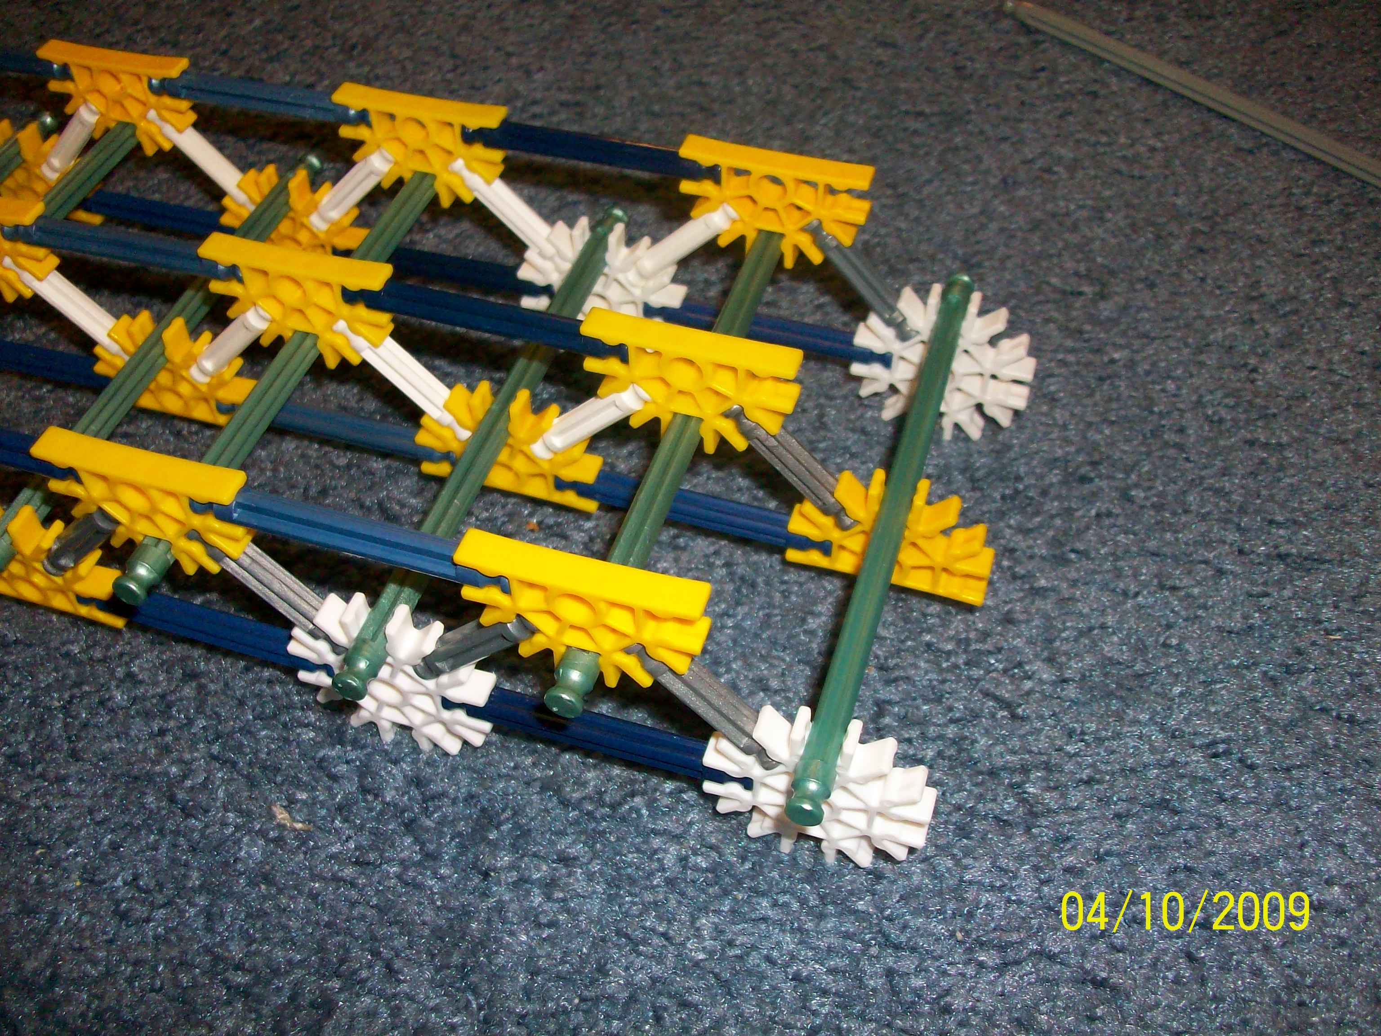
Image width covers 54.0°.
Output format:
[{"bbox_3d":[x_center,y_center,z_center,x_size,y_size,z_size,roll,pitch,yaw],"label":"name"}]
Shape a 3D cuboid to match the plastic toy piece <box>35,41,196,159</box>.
[{"bbox_3d":[-0.125,-0.093,0.304,0.037,0.023,0.006,13,50,16],"label":"plastic toy piece"}]

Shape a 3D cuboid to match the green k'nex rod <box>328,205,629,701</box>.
[{"bbox_3d":[-0.035,-0.020,0.254,0.006,0.006,0.128,13,51,12],"label":"green k'nex rod"}]

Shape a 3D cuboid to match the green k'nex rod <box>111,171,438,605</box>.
[{"bbox_3d":[-0.071,-0.036,0.258,0.006,0.006,0.129,13,52,13],"label":"green k'nex rod"}]

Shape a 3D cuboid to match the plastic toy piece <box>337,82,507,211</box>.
[{"bbox_3d":[-0.055,-0.077,0.285,0.037,0.023,0.006,12,50,13],"label":"plastic toy piece"}]

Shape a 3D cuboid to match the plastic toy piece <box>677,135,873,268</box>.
[{"bbox_3d":[0.017,-0.061,0.268,0.037,0.023,0.006,13,51,13],"label":"plastic toy piece"}]

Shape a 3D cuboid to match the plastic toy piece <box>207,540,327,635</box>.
[{"bbox_3d":[-0.069,0.011,0.226,0.006,0.033,0.006,-25,32,44],"label":"plastic toy piece"}]

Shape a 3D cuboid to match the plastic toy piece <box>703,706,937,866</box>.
[{"bbox_3d":[0.021,0.044,0.219,0.037,0.037,0.006,13,51,13],"label":"plastic toy piece"}]

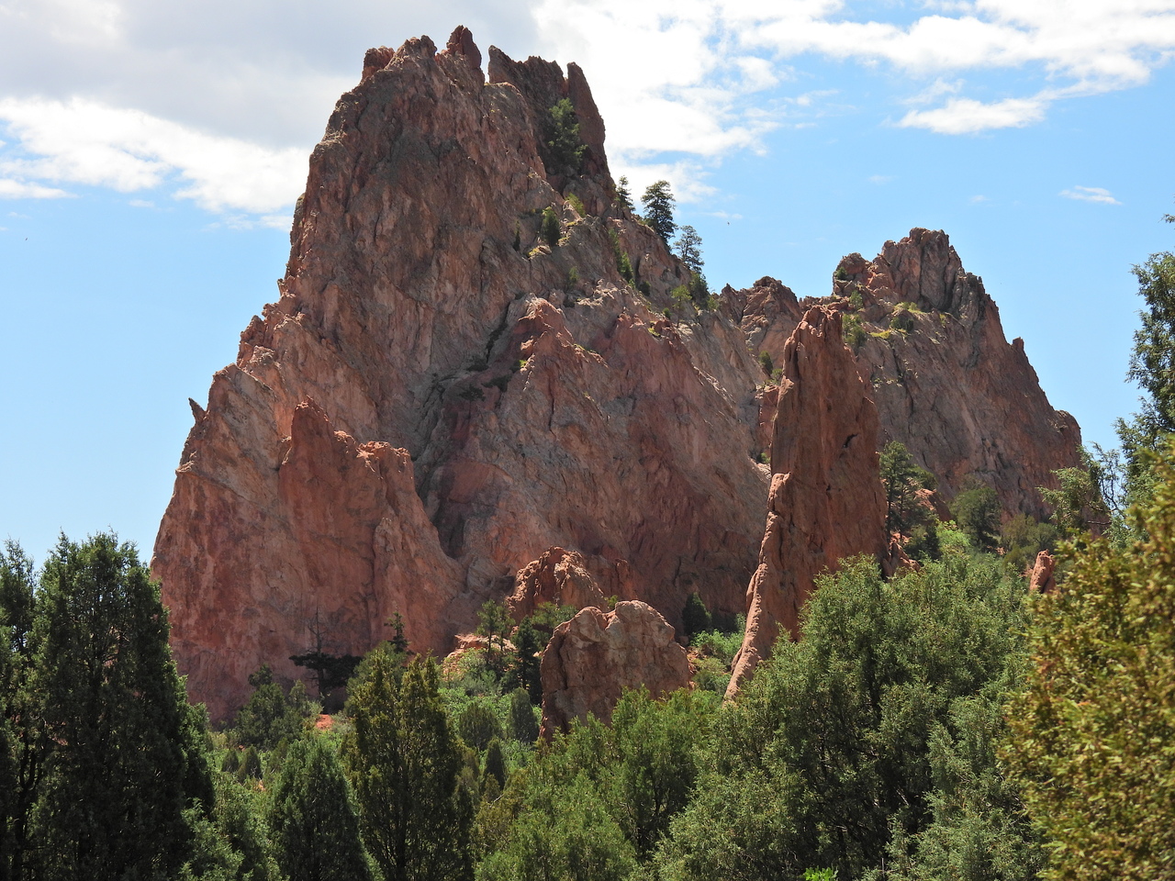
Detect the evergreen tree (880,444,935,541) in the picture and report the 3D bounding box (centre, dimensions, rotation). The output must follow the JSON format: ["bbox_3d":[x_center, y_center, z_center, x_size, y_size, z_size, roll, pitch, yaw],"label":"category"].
[{"bbox_3d":[31.510,5.000,350.000,5.590,9.920,5.310,0,-5,0],"label":"evergreen tree"}]

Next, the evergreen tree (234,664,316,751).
[{"bbox_3d":[-29.590,25.150,335.000,7.160,8.110,6.800,0,-5,0],"label":"evergreen tree"}]

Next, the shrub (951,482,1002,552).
[{"bbox_3d":[38.680,7.770,355.000,5.030,6.490,4.780,0,-5,0],"label":"shrub"}]

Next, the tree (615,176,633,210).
[{"bbox_3d":[4.200,-26.780,388.000,2.100,4.100,1.990,0,-5,0],"label":"tree"}]

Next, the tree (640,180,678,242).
[{"bbox_3d":[7.780,-24.640,385.000,3.970,6.940,3.770,0,-5,0],"label":"tree"}]

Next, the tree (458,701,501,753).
[{"bbox_3d":[-9.080,24.150,300.000,3.550,4.170,3.380,0,-5,0],"label":"tree"}]

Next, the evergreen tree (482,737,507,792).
[{"bbox_3d":[-7.150,25.070,275.000,1.770,4.320,1.680,0,-5,0],"label":"evergreen tree"}]

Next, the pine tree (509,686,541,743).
[{"bbox_3d":[-5.260,23.570,305.000,2.440,4.950,2.310,0,-5,0],"label":"pine tree"}]

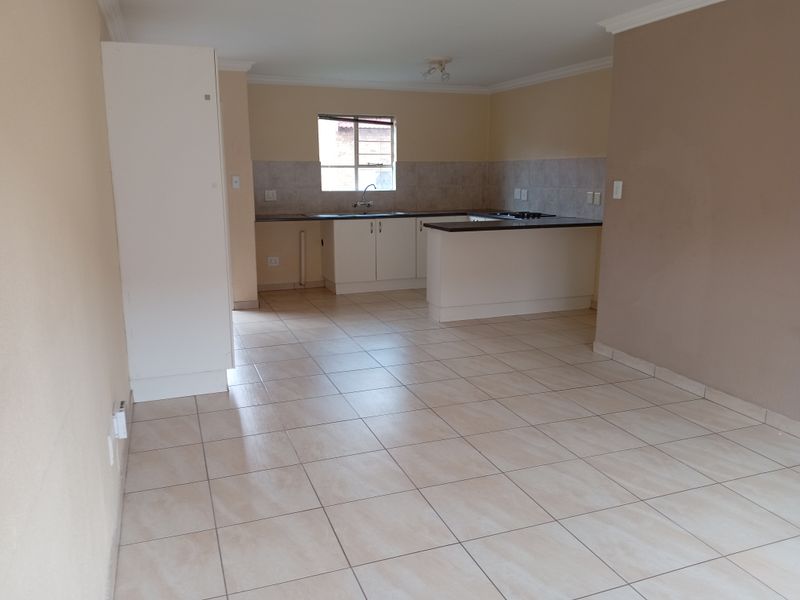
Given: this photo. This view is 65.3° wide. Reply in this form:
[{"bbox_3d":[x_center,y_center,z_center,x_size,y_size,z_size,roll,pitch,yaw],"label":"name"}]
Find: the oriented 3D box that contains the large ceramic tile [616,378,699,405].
[{"bbox_3d":[1.661,0.591,4.073,0.353,0.010,0.434,-5,12,-20],"label":"large ceramic tile"}]

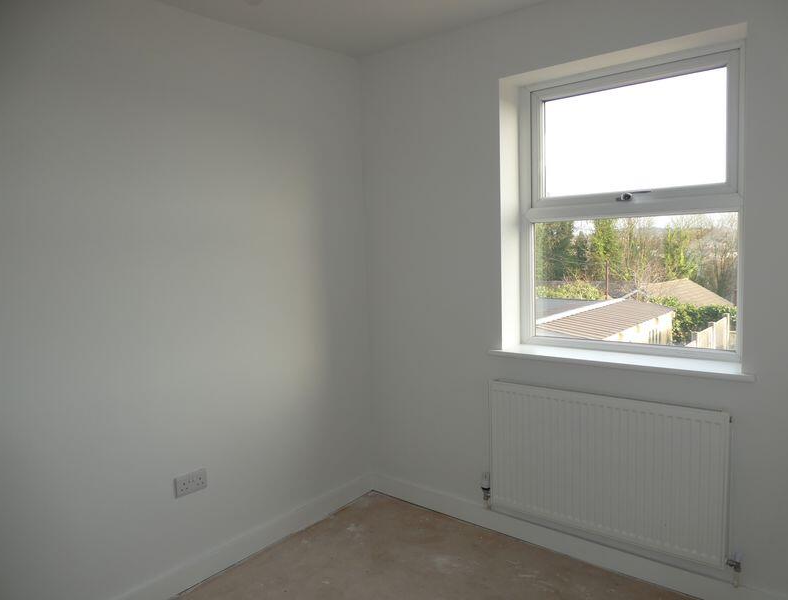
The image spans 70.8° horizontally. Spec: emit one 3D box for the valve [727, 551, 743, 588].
[{"bbox_3d":[1.296,1.026,2.114,0.062,0.138,0.042,3,7,39],"label":"valve"}]

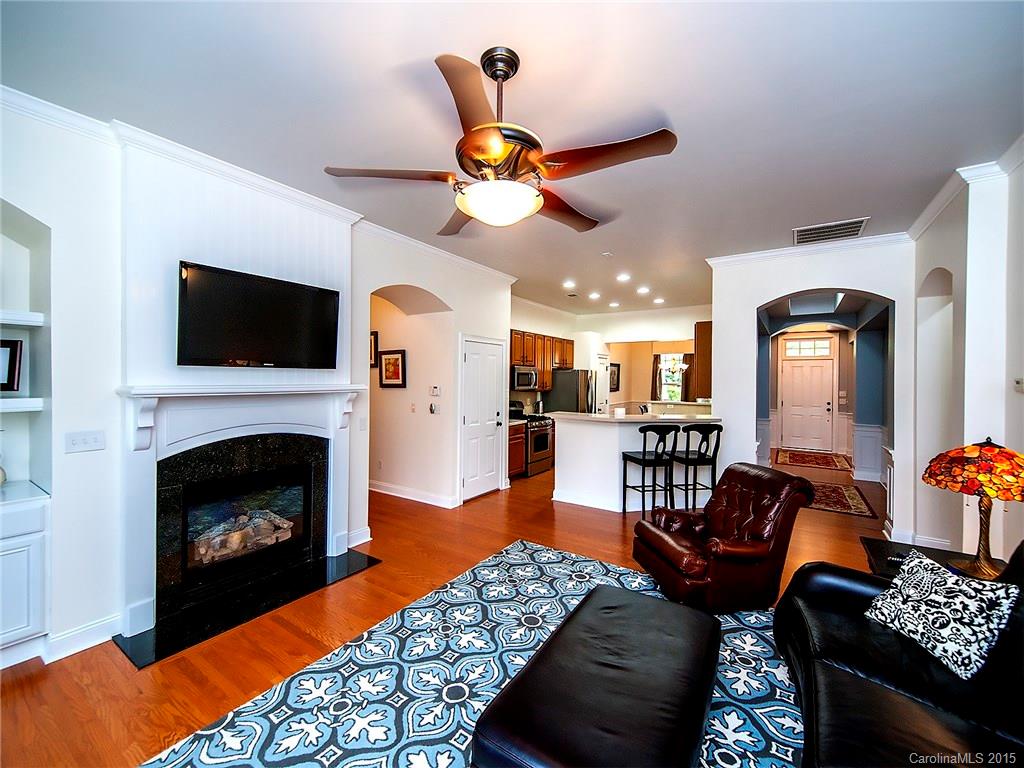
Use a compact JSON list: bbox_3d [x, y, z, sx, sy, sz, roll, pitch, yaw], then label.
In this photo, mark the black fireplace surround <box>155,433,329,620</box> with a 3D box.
[{"bbox_3d":[-1.923,0.943,3.109,0.080,1.117,1.177,1,0,34],"label":"black fireplace surround"}]

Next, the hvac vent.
[{"bbox_3d":[3.131,-1.481,4.106,0.575,0.030,0.550,1,0,34],"label":"hvac vent"}]

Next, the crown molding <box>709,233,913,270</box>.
[{"bbox_3d":[3.164,-1.446,4.556,1.870,0.095,0.075,1,0,34],"label":"crown molding"}]

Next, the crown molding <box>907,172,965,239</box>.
[{"bbox_3d":[3.560,-1.444,3.501,0.086,0.086,1.510,1,0,34],"label":"crown molding"}]

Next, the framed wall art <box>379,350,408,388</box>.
[{"bbox_3d":[-1.619,-0.195,5.616,0.535,0.505,0.030,1,0,34],"label":"framed wall art"}]

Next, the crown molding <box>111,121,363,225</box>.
[{"bbox_3d":[-1.865,-1.486,3.113,0.089,0.084,1.692,1,0,34],"label":"crown molding"}]

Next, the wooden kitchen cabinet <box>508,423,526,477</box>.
[{"bbox_3d":[-0.170,1.065,6.658,0.600,0.880,0.640,1,0,34],"label":"wooden kitchen cabinet"}]

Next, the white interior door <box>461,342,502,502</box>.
[{"bbox_3d":[-0.388,0.471,5.564,0.045,2.030,0.815,1,0,34],"label":"white interior door"}]

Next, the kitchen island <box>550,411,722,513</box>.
[{"bbox_3d":[1.487,0.973,5.236,1.880,1.085,1.060,1,0,34],"label":"kitchen island"}]

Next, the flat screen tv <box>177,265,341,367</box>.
[{"bbox_3d":[-1.829,-0.451,3.095,0.075,0.666,1.112,4,2,34],"label":"flat screen tv"}]

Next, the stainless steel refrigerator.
[{"bbox_3d":[1.166,0.625,8.380,0.840,1.757,0.890,1,0,34],"label":"stainless steel refrigerator"}]

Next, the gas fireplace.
[{"bbox_3d":[-1.767,0.955,3.024,0.560,1.120,1.608,1,0,34],"label":"gas fireplace"}]

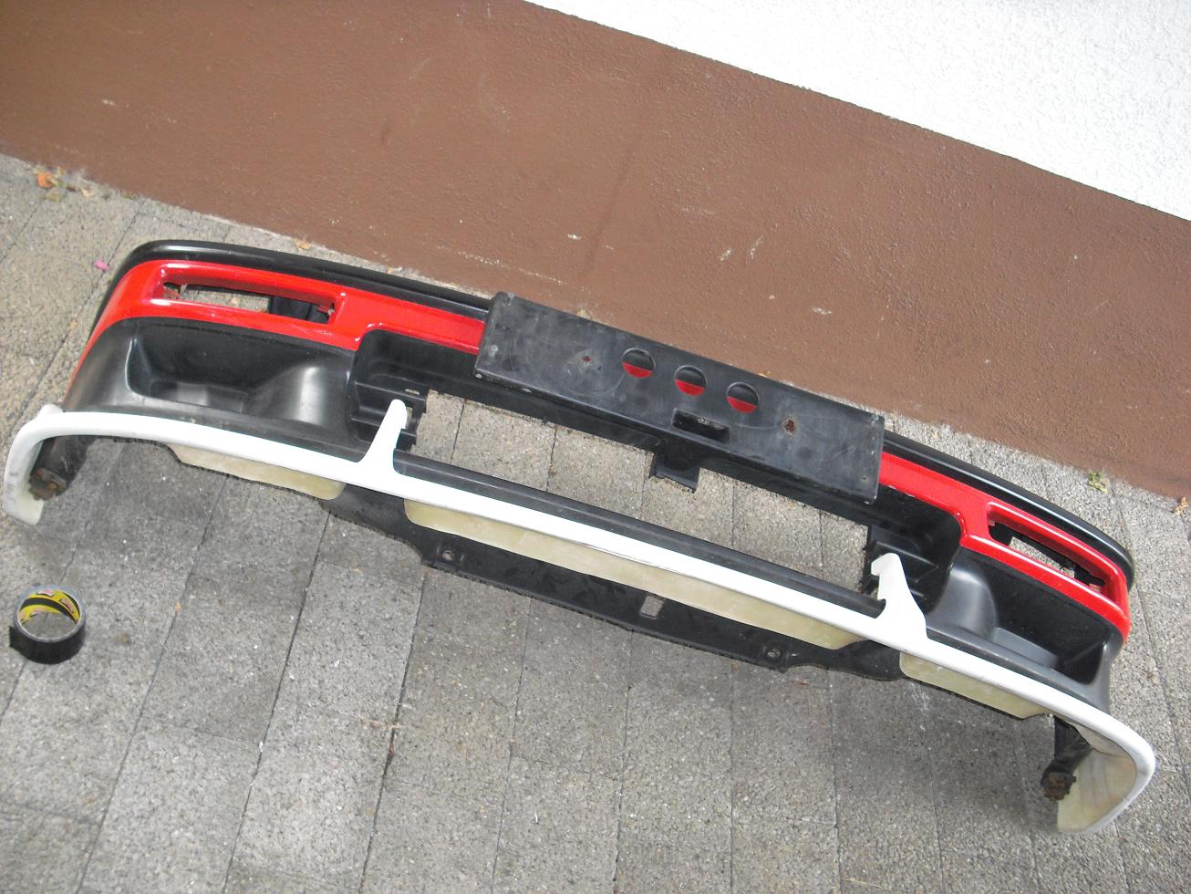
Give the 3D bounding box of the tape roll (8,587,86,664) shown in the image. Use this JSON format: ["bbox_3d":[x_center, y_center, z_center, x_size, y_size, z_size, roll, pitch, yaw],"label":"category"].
[{"bbox_3d":[-0.702,0.230,1.681,0.087,0.053,0.086,0,52,-23],"label":"tape roll"}]

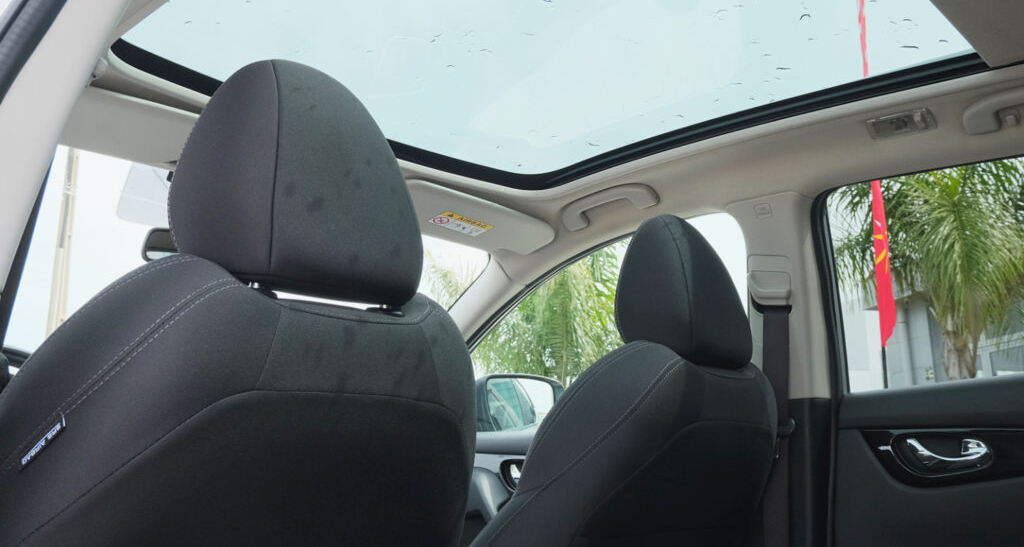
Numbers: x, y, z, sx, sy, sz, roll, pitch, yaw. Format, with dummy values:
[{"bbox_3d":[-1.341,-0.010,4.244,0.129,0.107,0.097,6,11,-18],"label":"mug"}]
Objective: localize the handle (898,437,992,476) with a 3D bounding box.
[{"bbox_3d":[0.670,0.284,1.498,0.127,0.062,0.035,-9,-14,39],"label":"handle"}]

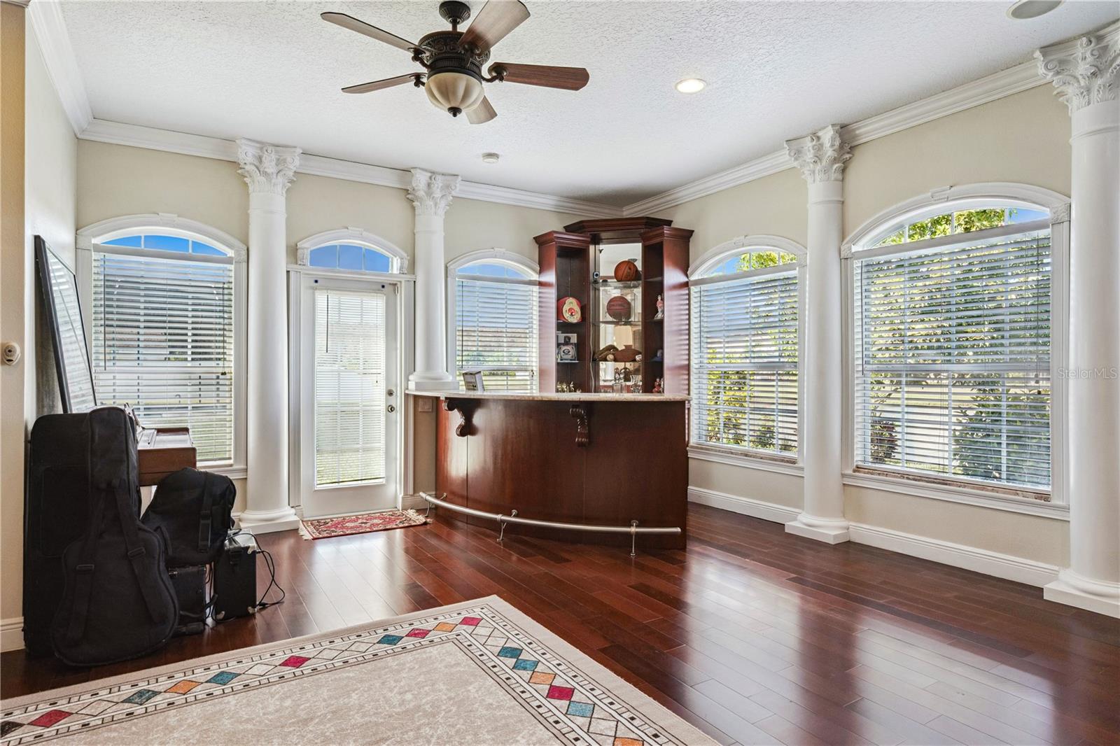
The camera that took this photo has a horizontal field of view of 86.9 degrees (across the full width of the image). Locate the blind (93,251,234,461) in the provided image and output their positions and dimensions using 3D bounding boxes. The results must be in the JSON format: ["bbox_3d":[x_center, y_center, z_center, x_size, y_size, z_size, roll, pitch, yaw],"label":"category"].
[{"bbox_3d":[-3.031,-0.083,4.552,0.904,1.589,0.060,0,0,-29],"label":"blind"}]

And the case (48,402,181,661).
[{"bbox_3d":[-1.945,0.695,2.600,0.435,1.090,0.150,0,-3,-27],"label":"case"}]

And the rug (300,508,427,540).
[{"bbox_3d":[-1.627,1.230,4.846,0.930,0.012,0.610,0,0,-30],"label":"rug"}]

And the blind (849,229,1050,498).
[{"bbox_3d":[2.514,-0.085,3.856,0.060,1.540,1.160,0,0,-34],"label":"blind"}]

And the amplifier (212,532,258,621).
[{"bbox_3d":[-1.720,1.057,3.125,0.200,0.356,0.380,0,0,-28],"label":"amplifier"}]

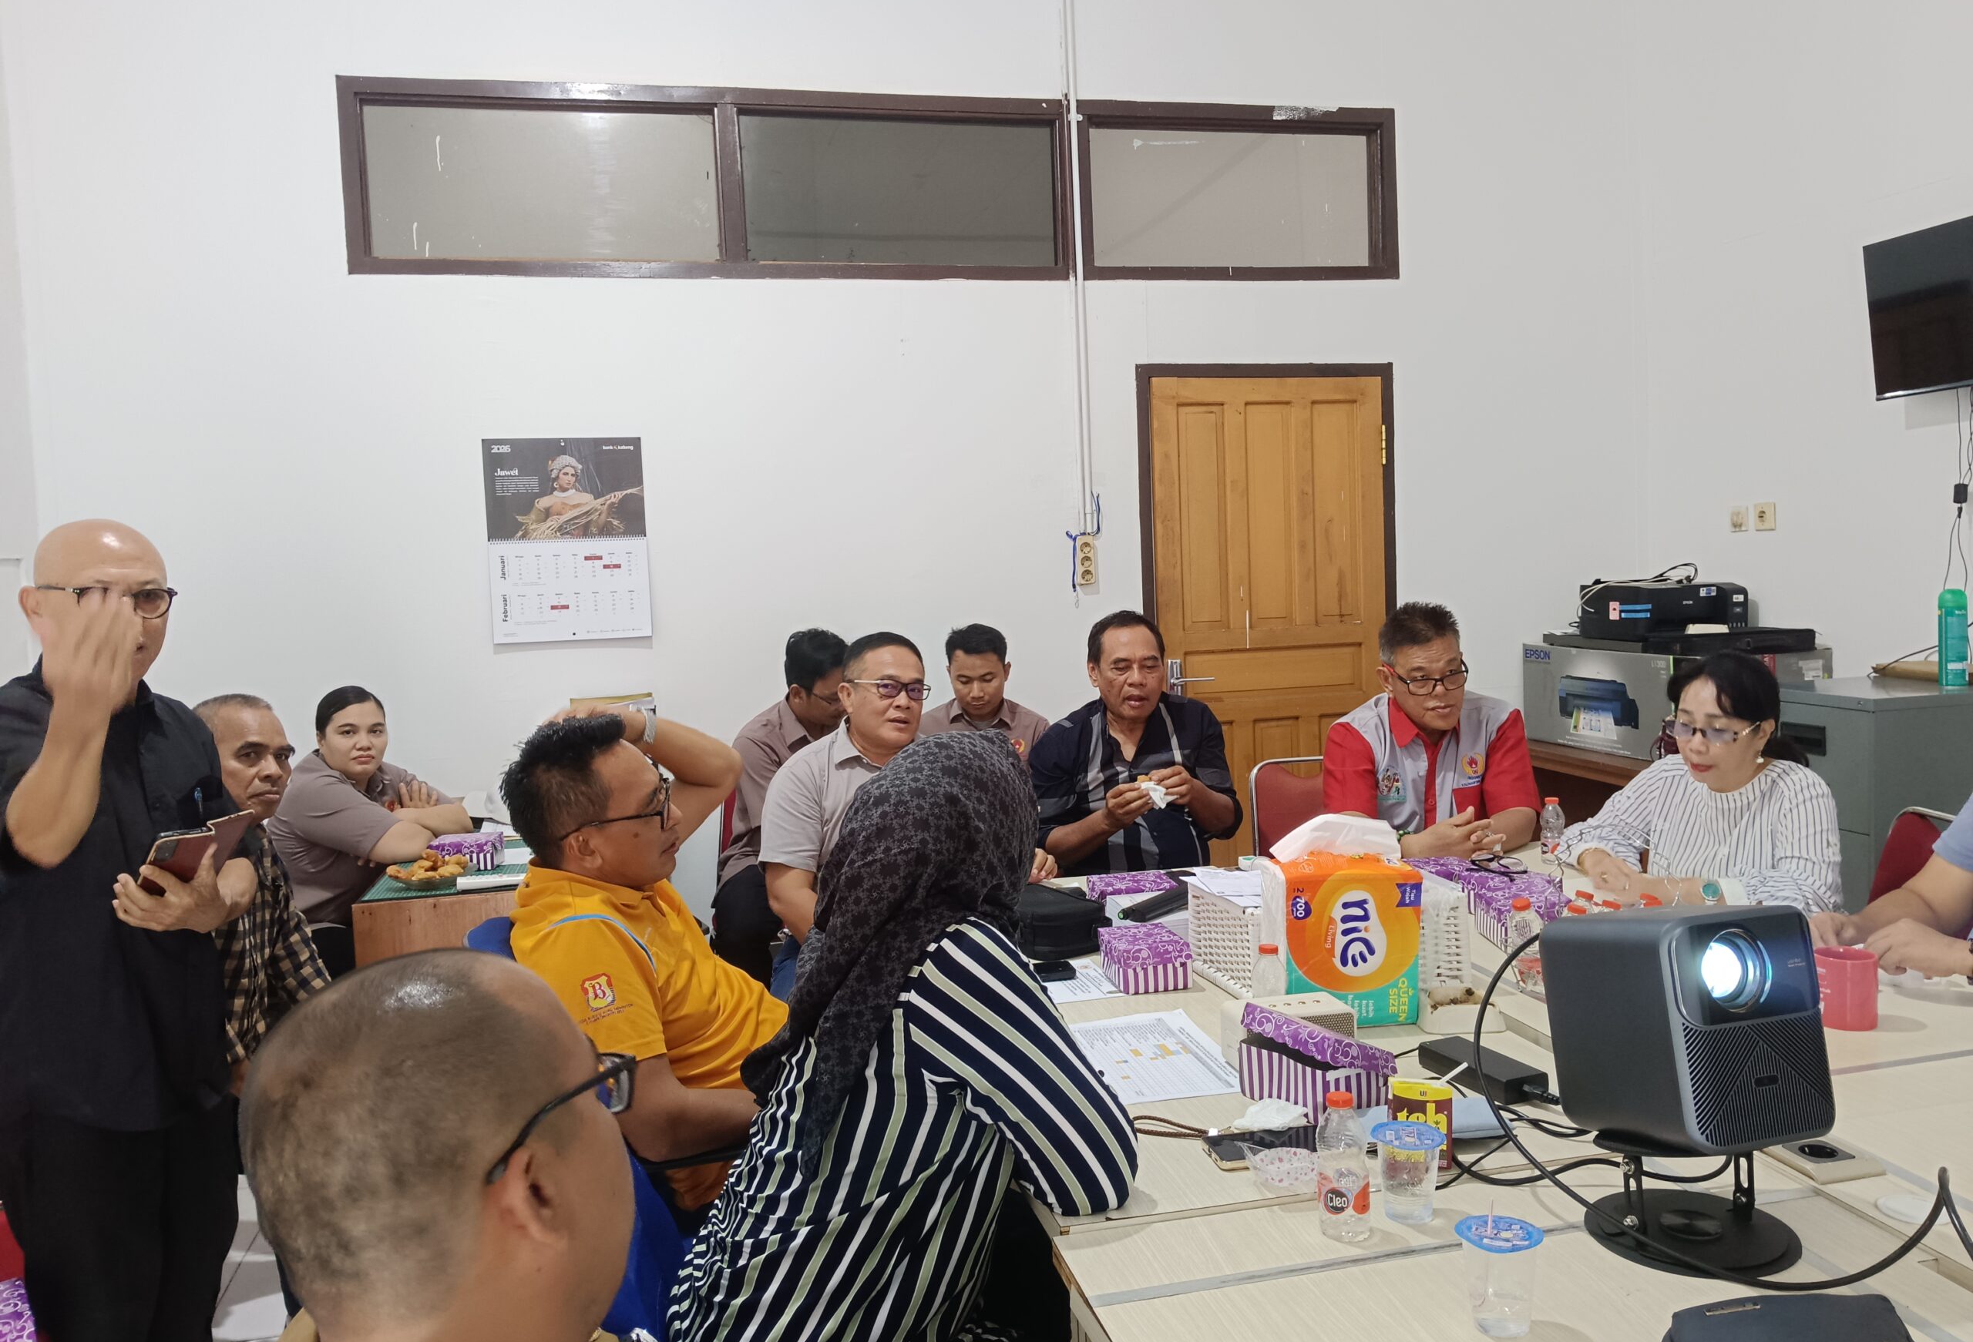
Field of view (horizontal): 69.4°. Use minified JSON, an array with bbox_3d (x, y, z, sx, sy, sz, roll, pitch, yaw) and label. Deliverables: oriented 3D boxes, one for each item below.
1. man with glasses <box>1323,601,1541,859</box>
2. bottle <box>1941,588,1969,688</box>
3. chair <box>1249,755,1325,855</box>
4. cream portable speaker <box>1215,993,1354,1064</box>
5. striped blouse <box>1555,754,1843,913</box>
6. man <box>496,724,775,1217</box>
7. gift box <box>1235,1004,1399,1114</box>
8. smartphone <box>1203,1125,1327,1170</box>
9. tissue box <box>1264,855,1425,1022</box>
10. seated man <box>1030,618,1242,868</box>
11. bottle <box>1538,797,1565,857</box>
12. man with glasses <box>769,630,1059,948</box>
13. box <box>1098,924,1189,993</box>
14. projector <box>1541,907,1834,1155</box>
[{"bbox_3d":[1.010,0.500,3.240,0.500,1.300,0.680,-2,4,3],"label":"man with glasses"},{"bbox_3d":[2.365,-0.082,3.479,0.062,0.235,0.062,-3,4,-12],"label":"bottle"},{"bbox_3d":[0.985,0.687,3.520,0.470,0.890,0.550,-3,4,-13],"label":"chair"},{"bbox_3d":[0.398,0.479,1.882,0.152,0.073,0.090,-3,4,-10],"label":"cream portable speaker"},{"bbox_3d":[1.235,0.389,2.430,0.370,0.490,0.490,-5,5,-34],"label":"striped blouse"},{"bbox_3d":[-0.230,0.669,1.990,0.780,1.220,0.500,-3,4,-6],"label":"man"},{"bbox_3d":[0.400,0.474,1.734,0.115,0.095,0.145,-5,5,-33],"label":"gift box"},{"bbox_3d":[0.316,0.499,1.496,0.163,0.010,0.077,-3,4,-6],"label":"smartphone"},{"bbox_3d":[0.484,0.365,1.945,0.177,0.207,0.118,-2,4,0],"label":"tissue box"},{"bbox_3d":[0.335,0.519,2.980,0.510,1.260,0.720,-3,4,-3],"label":"seated man"},{"bbox_3d":[1.125,0.318,2.832,0.050,0.131,0.050,-3,4,-12],"label":"bottle"},{"bbox_3d":[-0.130,0.569,2.950,0.500,1.280,0.700,-4,4,-27],"label":"man with glasses"},{"bbox_3d":[0.252,0.458,2.266,0.106,0.067,0.147,-3,4,-11],"label":"box"},{"bbox_3d":[0.667,0.336,1.372,0.160,0.203,0.181,-3,-8,-13],"label":"projector"}]

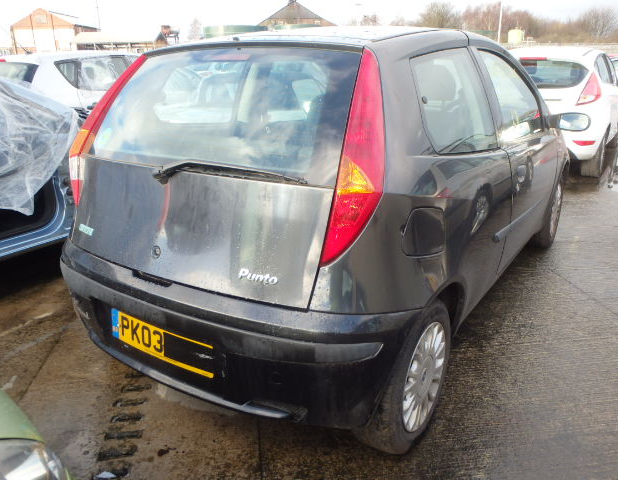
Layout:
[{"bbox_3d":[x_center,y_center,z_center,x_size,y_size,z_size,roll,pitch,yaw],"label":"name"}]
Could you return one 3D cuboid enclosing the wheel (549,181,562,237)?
[{"bbox_3d":[1.742,-0.222,3.781,0.150,0.390,0.390,11,23,32],"label":"wheel"}]

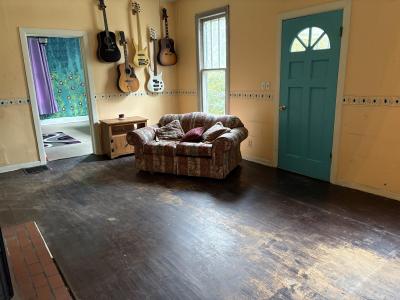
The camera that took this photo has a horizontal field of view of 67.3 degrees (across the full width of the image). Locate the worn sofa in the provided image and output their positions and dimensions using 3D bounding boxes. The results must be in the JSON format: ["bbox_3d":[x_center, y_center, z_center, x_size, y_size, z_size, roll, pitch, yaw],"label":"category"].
[{"bbox_3d":[-0.176,-0.123,4.511,1.630,0.810,0.880,4,15,22],"label":"worn sofa"}]

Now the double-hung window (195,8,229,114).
[{"bbox_3d":[0.257,-1.414,5.260,0.120,1.890,0.837,-11,17,-36],"label":"double-hung window"}]

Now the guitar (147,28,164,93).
[{"bbox_3d":[-0.890,-1.689,5.715,0.345,1.174,0.080,-11,17,-36],"label":"guitar"}]

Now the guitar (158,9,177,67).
[{"bbox_3d":[-0.666,-2.154,5.782,0.395,1.046,0.120,-11,17,-36],"label":"guitar"}]

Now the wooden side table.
[{"bbox_3d":[-1.354,-0.226,5.482,0.744,0.615,0.431,-11,16,-35],"label":"wooden side table"}]

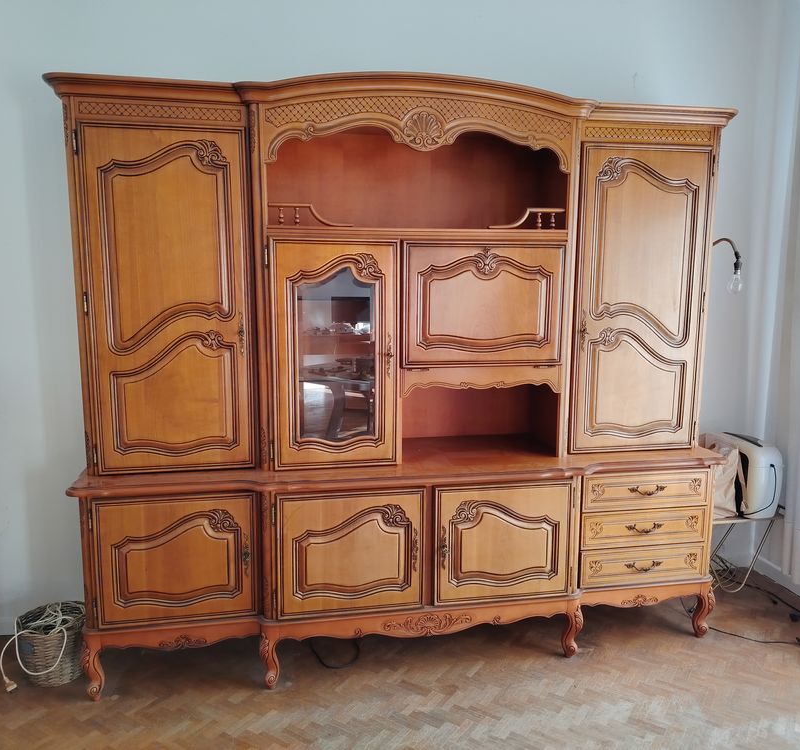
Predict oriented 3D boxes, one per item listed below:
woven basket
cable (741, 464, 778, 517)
[{"bbox_3d":[-1.355,1.040,2.686,0.251,0.220,0.251,-1,9,-11],"label":"woven basket"},{"bbox_3d":[1.718,0.551,3.324,0.173,0.241,0.070,-1,8,-11],"label":"cable"}]

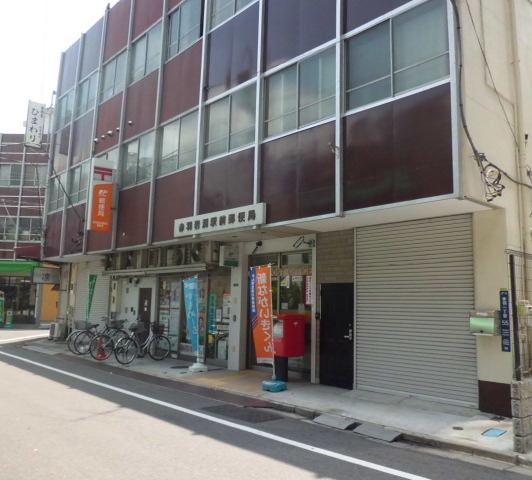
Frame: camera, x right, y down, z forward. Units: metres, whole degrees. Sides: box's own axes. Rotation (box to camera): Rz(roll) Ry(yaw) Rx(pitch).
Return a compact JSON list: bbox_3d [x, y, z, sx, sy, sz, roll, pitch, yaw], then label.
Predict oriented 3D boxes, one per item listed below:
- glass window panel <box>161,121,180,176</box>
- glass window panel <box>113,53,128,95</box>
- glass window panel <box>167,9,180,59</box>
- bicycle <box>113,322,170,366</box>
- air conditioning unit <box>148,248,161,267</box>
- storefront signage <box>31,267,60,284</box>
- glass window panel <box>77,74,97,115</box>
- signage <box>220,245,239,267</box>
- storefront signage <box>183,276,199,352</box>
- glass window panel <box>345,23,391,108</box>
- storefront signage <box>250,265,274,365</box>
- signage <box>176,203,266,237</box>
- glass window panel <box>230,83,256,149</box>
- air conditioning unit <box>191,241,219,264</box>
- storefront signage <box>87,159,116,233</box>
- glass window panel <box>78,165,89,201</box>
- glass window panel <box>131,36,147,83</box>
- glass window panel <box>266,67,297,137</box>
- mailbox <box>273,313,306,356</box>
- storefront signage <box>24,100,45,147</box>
[{"bbox_3d":[-2.573,-2.469,12.890,0.060,1.260,0.940,9,-11,-43],"label":"glass window panel"},{"bbox_3d":[-4.736,-5.524,15.788,0.060,1.393,0.960,9,-11,-42],"label":"glass window panel"},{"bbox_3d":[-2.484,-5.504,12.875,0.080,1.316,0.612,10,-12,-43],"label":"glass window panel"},{"bbox_3d":[-3.160,2.659,12.496,0.560,1.040,1.760,-3,-10,33],"label":"bicycle"},{"bbox_3d":[-3.090,0.542,13.919,0.280,0.560,0.720,9,-11,-42],"label":"air conditioning unit"},{"bbox_3d":[-8.523,1.401,18.706,1.030,0.620,0.170,9,-11,-43],"label":"storefront signage"},{"bbox_3d":[-6.122,-5.040,16.659,0.080,1.291,1.634,10,-12,-43],"label":"glass window panel"},{"bbox_3d":[-0.881,0.411,11.519,0.430,0.480,0.170,9,-11,-43],"label":"signage"},{"bbox_3d":[-1.919,1.927,12.185,0.100,1.860,0.560,9,-11,-42],"label":"storefront signage"},{"bbox_3d":[1.679,-2.880,7.961,0.080,1.341,0.931,10,-12,-43],"label":"glass window panel"},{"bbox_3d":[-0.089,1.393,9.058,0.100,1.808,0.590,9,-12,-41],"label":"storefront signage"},{"bbox_3d":[-1.037,-0.361,10.095,0.135,0.404,2.974,10,-12,-43],"label":"signage"},{"bbox_3d":[-0.511,-2.723,10.754,0.060,1.260,0.940,9,-11,-43],"label":"glass window panel"},{"bbox_3d":[-1.508,0.367,12.244,0.280,0.600,0.820,9,-11,-42],"label":"air conditioning unit"},{"bbox_3d":[-4.894,-1.306,14.291,0.620,2.150,0.230,9,-11,-43],"label":"storefront signage"},{"bbox_3d":[-6.348,-2.004,16.801,0.060,1.260,0.920,9,-11,-43],"label":"glass window panel"},{"bbox_3d":[-3.749,-5.334,14.189,0.080,1.316,0.869,10,-12,-43],"label":"glass window panel"},{"bbox_3d":[0.305,-2.823,9.908,0.060,1.260,0.940,9,-11,-43],"label":"glass window panel"},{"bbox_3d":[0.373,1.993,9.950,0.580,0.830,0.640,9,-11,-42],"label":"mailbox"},{"bbox_3d":[-9.055,-4.503,18.894,0.600,1.800,0.160,9,-11,-43],"label":"storefront signage"}]

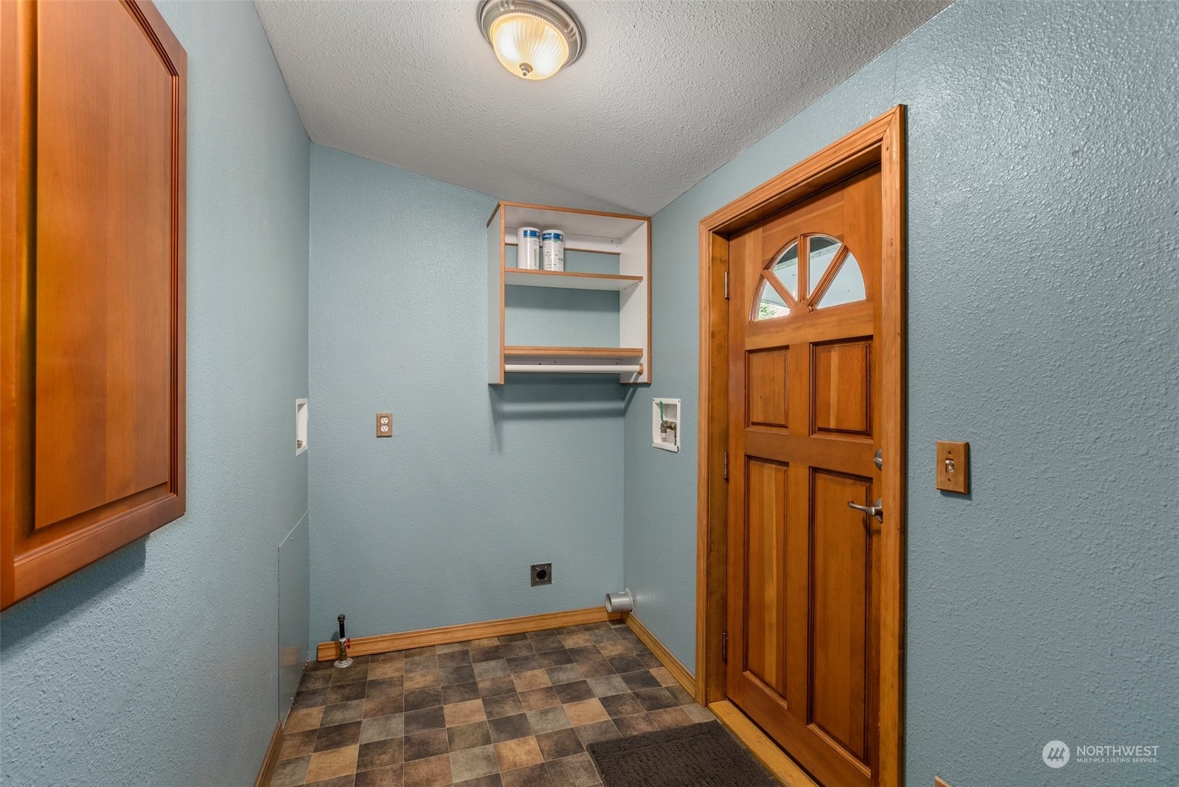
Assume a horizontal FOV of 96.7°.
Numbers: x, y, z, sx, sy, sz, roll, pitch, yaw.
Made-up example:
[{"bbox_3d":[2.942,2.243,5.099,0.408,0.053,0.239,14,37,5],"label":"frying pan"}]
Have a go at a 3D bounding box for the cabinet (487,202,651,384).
[{"bbox_3d":[-0.108,-0.463,2.682,0.753,0.826,0.370,0,0,-19],"label":"cabinet"}]

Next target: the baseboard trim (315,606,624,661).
[{"bbox_3d":[-0.545,1.232,2.730,1.557,0.087,0.014,0,0,-19],"label":"baseboard trim"}]

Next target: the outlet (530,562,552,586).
[{"bbox_3d":[-0.260,0.978,2.826,0.115,0.115,0.012,0,0,-19],"label":"outlet"}]

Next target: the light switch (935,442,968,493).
[{"bbox_3d":[0.800,0.161,1.156,0.012,0.113,0.071,0,0,-19],"label":"light switch"}]

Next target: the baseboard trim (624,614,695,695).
[{"bbox_3d":[0.322,1.234,2.580,0.014,0.087,0.836,0,0,-19],"label":"baseboard trim"}]

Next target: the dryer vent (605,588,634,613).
[{"bbox_3d":[0.163,1.149,2.885,0.121,0.124,0.124,0,0,-19],"label":"dryer vent"}]

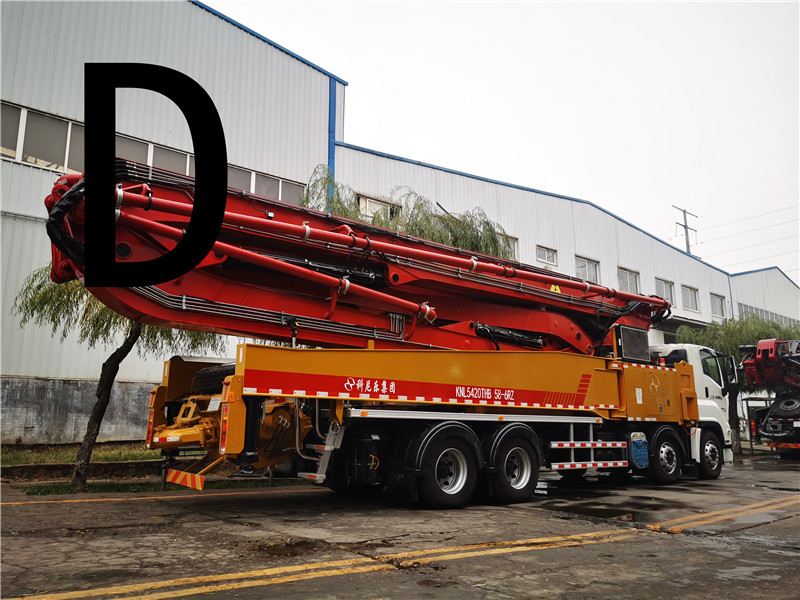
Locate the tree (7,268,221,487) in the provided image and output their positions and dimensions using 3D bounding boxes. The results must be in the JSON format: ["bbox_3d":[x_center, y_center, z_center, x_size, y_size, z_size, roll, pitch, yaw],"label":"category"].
[{"bbox_3d":[-6.128,1.076,13.536,4.300,5.700,4.200,5,-13,-24],"label":"tree"}]

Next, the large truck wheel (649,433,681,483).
[{"bbox_3d":[5.100,3.088,12.160,1.030,1.030,0.310,9,-15,-39],"label":"large truck wheel"}]

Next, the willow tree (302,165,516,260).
[{"bbox_3d":[0.266,0.905,17.441,5.600,7.500,5.200,-1,-12,1],"label":"willow tree"}]

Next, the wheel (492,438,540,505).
[{"bbox_3d":[1.651,2.480,9.249,1.030,1.030,0.310,9,-15,-39],"label":"wheel"}]

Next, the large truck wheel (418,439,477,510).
[{"bbox_3d":[0.604,2.300,8.385,1.030,1.030,0.310,9,-15,-39],"label":"large truck wheel"}]

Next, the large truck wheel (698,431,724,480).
[{"bbox_3d":[6.545,3.337,13.352,1.030,1.030,0.310,9,-15,-39],"label":"large truck wheel"}]

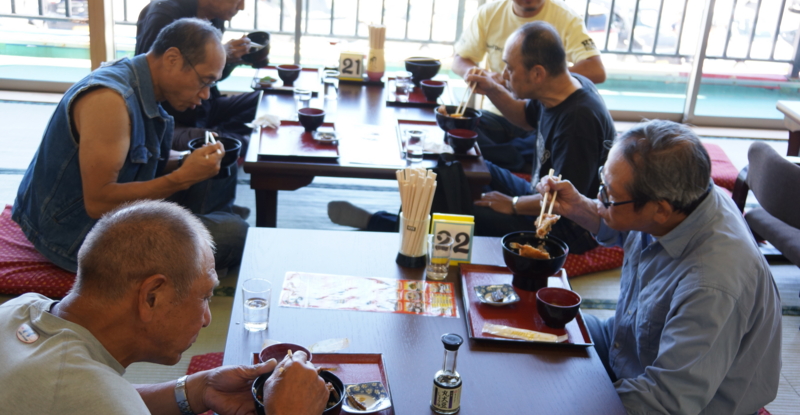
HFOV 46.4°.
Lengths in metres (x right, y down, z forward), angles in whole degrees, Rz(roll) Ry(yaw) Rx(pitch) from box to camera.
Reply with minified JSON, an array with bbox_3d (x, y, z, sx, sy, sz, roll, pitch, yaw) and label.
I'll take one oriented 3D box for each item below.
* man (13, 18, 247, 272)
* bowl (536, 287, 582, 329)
[{"bbox_3d":[-0.850,-0.227,2.987,0.751,0.792,0.609,2,22,-5],"label":"man"},{"bbox_3d":[0.357,0.231,2.107,0.102,0.068,0.102,4,22,-2],"label":"bowl"}]

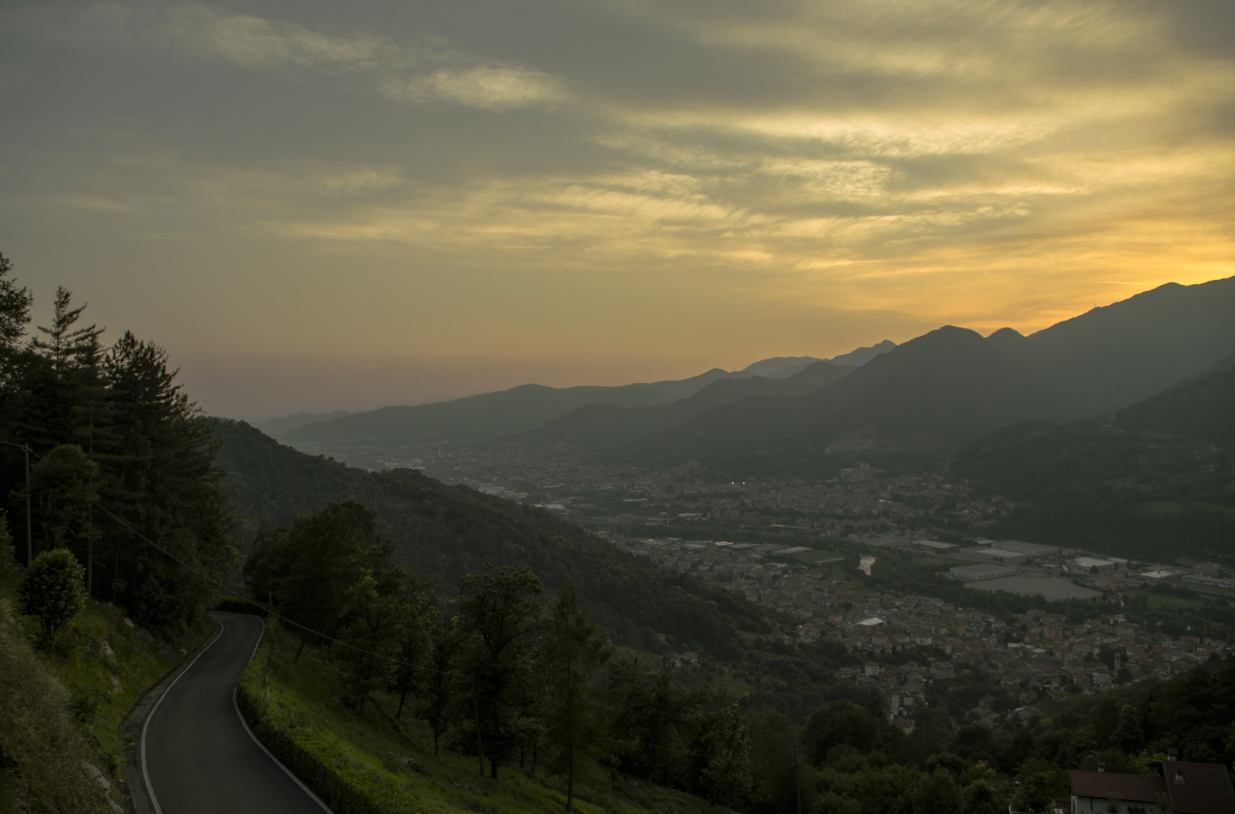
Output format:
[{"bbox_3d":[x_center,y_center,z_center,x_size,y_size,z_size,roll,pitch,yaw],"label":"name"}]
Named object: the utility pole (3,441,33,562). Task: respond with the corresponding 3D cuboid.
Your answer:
[{"bbox_3d":[-33.768,5.702,53.000,0.230,7.200,0.230,-2,0,0],"label":"utility pole"}]

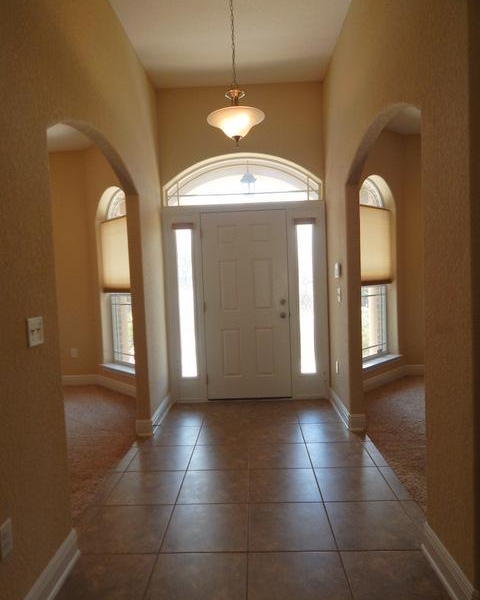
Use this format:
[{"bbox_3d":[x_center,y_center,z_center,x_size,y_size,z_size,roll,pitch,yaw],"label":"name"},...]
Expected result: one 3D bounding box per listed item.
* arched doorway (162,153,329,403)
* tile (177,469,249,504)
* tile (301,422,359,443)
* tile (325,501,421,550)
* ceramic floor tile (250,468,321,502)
[{"bbox_3d":[0.071,-0.230,4.415,1.730,2.650,0.160,-2,3,2],"label":"arched doorway"},{"bbox_3d":[-0.159,1.203,2.630,0.433,0.012,0.430,-2,3,2],"label":"tile"},{"bbox_3d":[0.734,1.128,3.463,0.431,0.010,0.431,-2,3,2],"label":"tile"},{"bbox_3d":[0.696,1.190,2.160,0.431,0.010,0.431,-2,3,2],"label":"tile"},{"bbox_3d":[0.278,1.188,2.615,0.433,0.012,0.430,-2,3,2],"label":"ceramic floor tile"}]

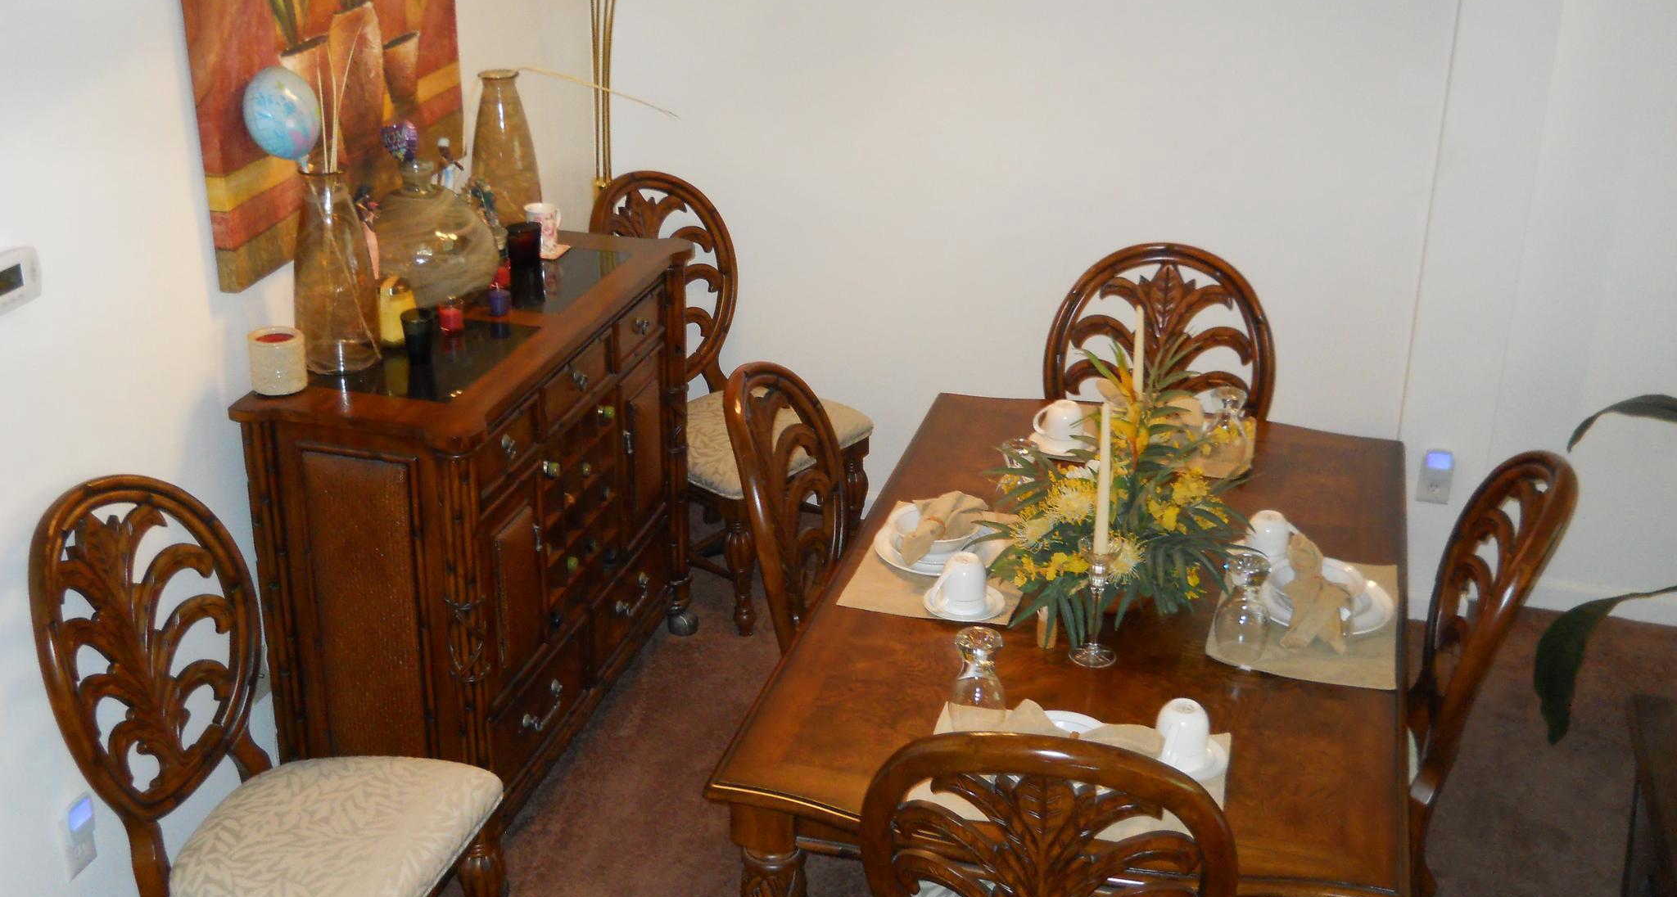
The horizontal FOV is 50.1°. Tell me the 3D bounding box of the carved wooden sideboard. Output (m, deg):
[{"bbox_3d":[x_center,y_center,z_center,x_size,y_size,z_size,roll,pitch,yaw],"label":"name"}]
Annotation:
[{"bbox_3d":[-0.741,0.194,4.048,0.528,1.024,1.287,6,24,14],"label":"carved wooden sideboard"}]

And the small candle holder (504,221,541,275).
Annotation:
[{"bbox_3d":[-0.730,-0.469,4.170,0.084,0.095,0.084,6,24,14],"label":"small candle holder"}]

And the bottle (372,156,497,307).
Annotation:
[{"bbox_3d":[-0.877,-0.472,3.913,0.265,0.305,0.265,0,24,0],"label":"bottle"}]

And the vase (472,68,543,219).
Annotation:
[{"bbox_3d":[-0.799,-0.689,4.277,0.166,0.412,0.166,6,24,14],"label":"vase"}]

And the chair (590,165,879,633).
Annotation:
[{"bbox_3d":[-0.303,-0.153,4.771,0.609,1.082,0.536,18,29,35],"label":"chair"}]

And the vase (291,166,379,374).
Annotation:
[{"bbox_3d":[-1.000,-0.351,3.535,0.159,0.387,0.159,6,24,14],"label":"vase"}]

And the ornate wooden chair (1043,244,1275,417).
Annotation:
[{"bbox_3d":[0.695,0.132,4.117,0.536,1.082,0.609,6,24,14],"label":"ornate wooden chair"}]

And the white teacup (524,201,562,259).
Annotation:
[{"bbox_3d":[-0.704,-0.516,4.264,0.093,0.105,0.078,6,24,14],"label":"white teacup"}]

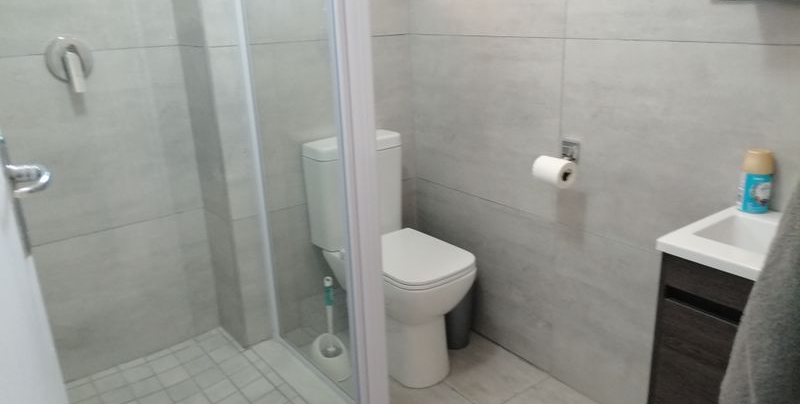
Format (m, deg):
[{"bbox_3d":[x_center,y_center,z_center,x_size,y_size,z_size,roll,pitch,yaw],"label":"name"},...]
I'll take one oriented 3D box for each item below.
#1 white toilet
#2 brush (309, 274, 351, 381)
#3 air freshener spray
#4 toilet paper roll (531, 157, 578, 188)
[{"bbox_3d":[-0.019,0.212,2.238,0.370,0.830,0.610,-15,23,-35],"label":"white toilet"},{"bbox_3d":[-0.242,0.462,2.225,0.125,0.380,0.140,-15,23,-35],"label":"brush"},{"bbox_3d":[0.864,-0.049,1.452,0.067,0.143,0.067,2,19,11],"label":"air freshener spray"},{"bbox_3d":[0.491,-0.094,1.912,0.086,0.086,0.104,-15,23,-35],"label":"toilet paper roll"}]

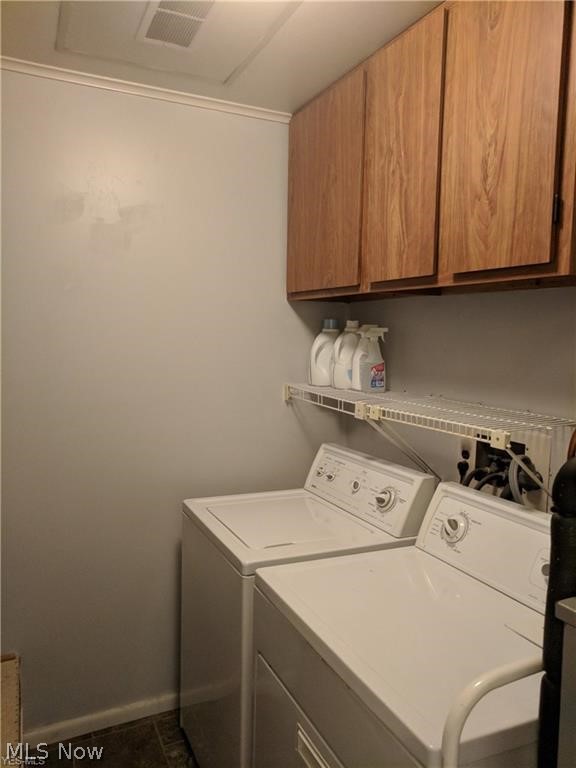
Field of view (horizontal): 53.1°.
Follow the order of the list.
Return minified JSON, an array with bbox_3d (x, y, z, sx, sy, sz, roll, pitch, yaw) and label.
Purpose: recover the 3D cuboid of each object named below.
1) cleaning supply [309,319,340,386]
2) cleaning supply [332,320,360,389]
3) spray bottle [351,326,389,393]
[{"bbox_3d":[0.156,-0.129,2.408,0.133,0.279,0.092,1,5,-6],"label":"cleaning supply"},{"bbox_3d":[0.239,-0.116,2.329,0.128,0.271,0.091,1,5,-6],"label":"cleaning supply"},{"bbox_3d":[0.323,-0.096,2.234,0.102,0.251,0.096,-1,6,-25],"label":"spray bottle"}]

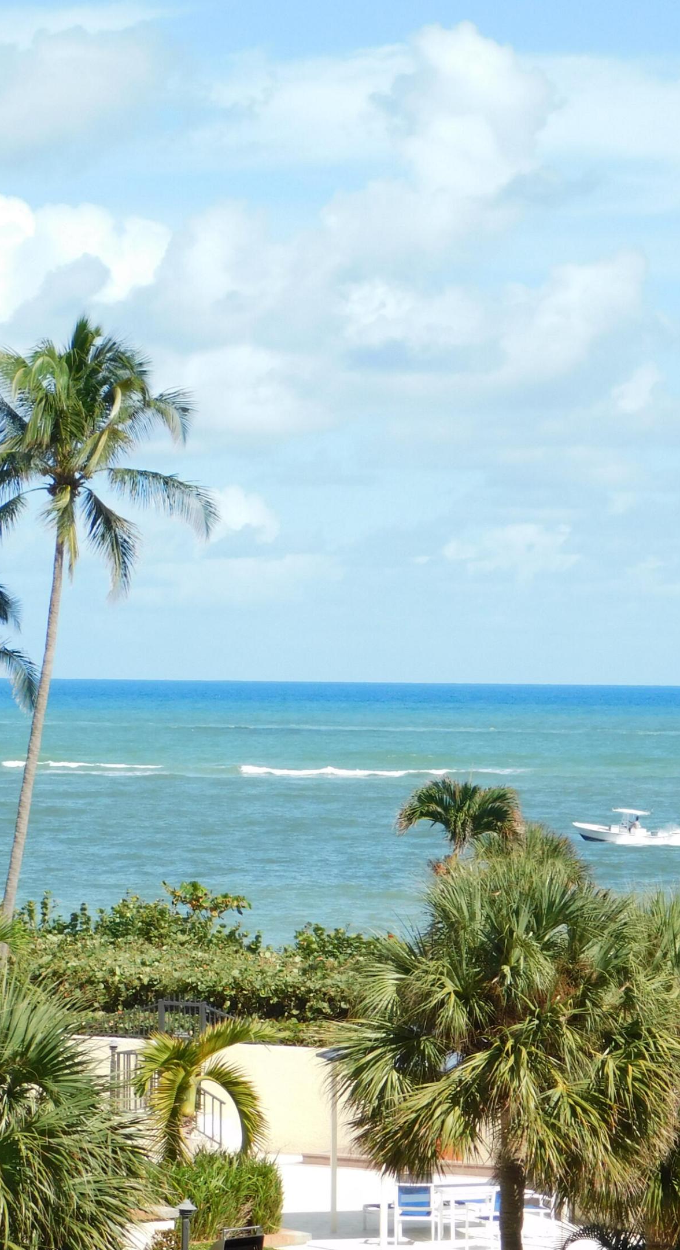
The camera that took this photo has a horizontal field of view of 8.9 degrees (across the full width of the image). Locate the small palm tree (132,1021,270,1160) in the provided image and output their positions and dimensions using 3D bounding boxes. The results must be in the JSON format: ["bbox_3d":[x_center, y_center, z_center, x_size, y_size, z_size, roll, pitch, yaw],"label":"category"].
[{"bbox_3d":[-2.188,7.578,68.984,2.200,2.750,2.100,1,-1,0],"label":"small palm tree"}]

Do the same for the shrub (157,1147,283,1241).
[{"bbox_3d":[-1.863,8.794,67.492,1.970,1.400,1.700,1,-1,0],"label":"shrub"}]

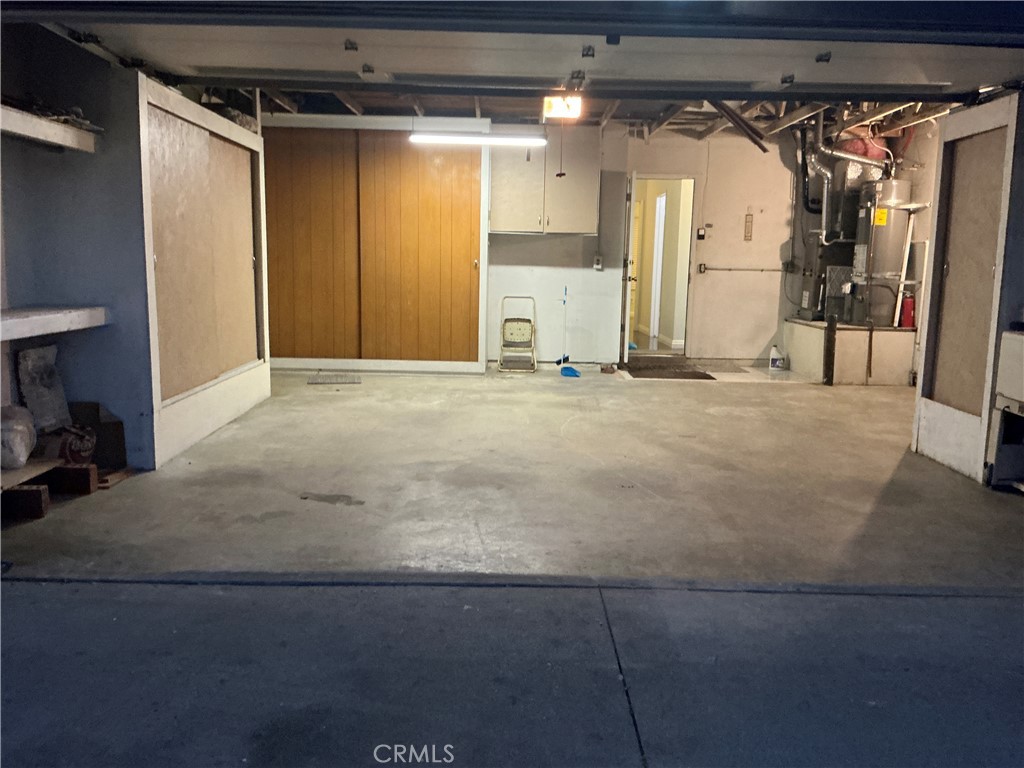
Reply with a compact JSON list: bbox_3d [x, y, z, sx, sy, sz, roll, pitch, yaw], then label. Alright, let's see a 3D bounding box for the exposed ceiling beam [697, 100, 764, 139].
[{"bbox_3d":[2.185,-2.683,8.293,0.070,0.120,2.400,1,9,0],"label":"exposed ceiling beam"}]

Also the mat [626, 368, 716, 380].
[{"bbox_3d":[1.668,-0.105,8.719,0.860,0.020,0.650,1,9,0],"label":"mat"}]

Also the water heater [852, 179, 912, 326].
[{"bbox_3d":[3.837,-1.358,8.686,0.530,1.490,0.530,1,9,0],"label":"water heater"}]

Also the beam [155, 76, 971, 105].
[{"bbox_3d":[0.347,-1.809,5.063,4.860,0.130,0.110,1,9,0],"label":"beam"}]

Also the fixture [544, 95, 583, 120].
[{"bbox_3d":[0.386,-2.036,6.118,0.300,0.190,0.200,1,9,0],"label":"fixture"}]

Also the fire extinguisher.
[{"bbox_3d":[4.043,-0.755,8.497,0.140,0.360,0.130,1,9,0],"label":"fire extinguisher"}]

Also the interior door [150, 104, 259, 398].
[{"bbox_3d":[-2.013,-0.855,5.576,0.050,1.640,1.870,1,9,0],"label":"interior door"}]

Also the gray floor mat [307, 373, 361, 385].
[{"bbox_3d":[-1.638,-0.051,7.689,0.470,0.012,0.570,-1,9,-10],"label":"gray floor mat"}]

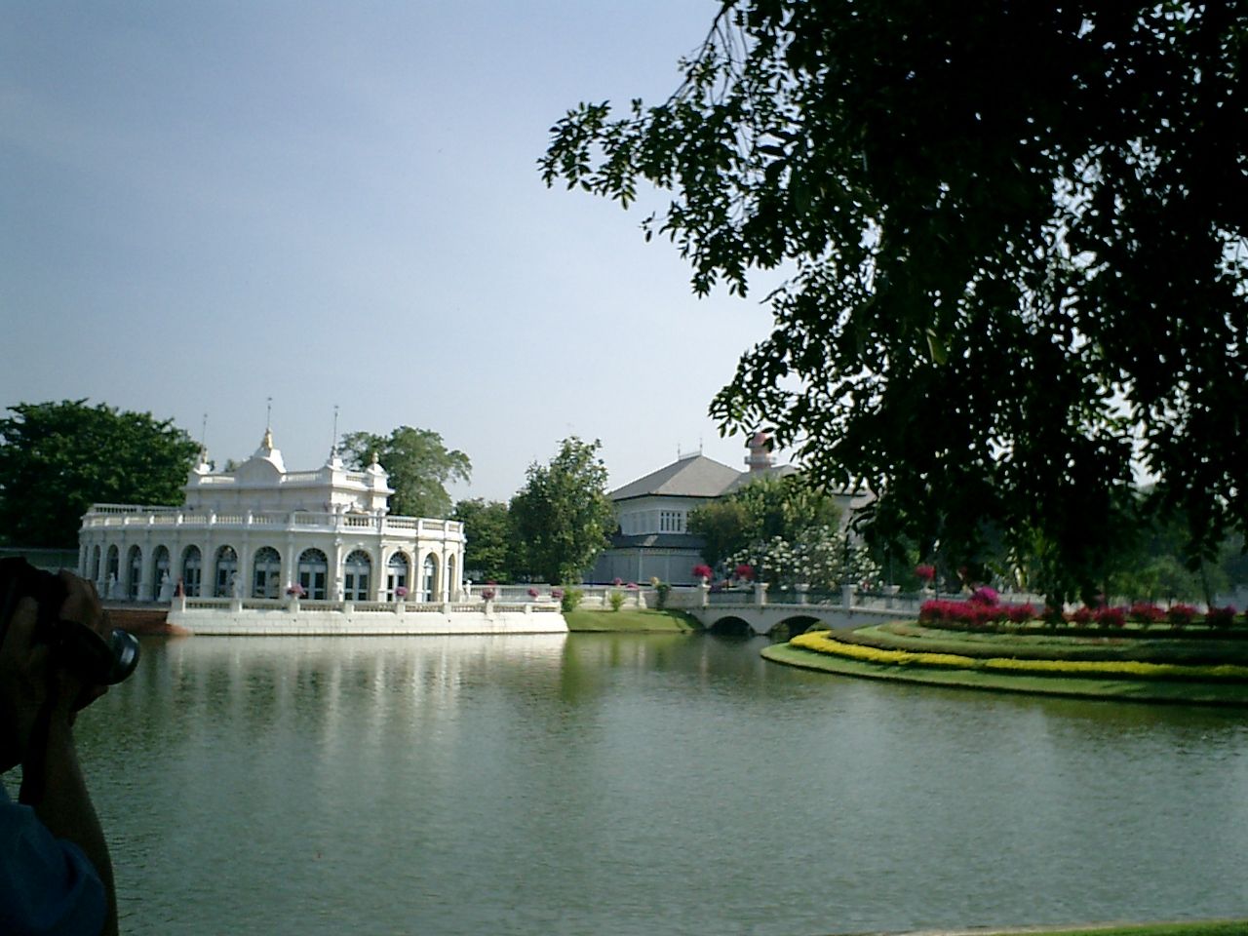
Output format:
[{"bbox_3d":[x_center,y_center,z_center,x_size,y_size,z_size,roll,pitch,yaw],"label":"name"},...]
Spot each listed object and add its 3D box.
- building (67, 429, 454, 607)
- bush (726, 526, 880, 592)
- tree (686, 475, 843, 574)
[{"bbox_3d":[-24.463,3.088,91.987,26.500,11.800,16.000,0,-5,18],"label":"building"},{"bbox_3d":[13.891,7.569,103.755,12.010,5.960,6.000,2,-4,0],"label":"bush"},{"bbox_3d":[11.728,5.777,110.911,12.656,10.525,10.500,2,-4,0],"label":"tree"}]

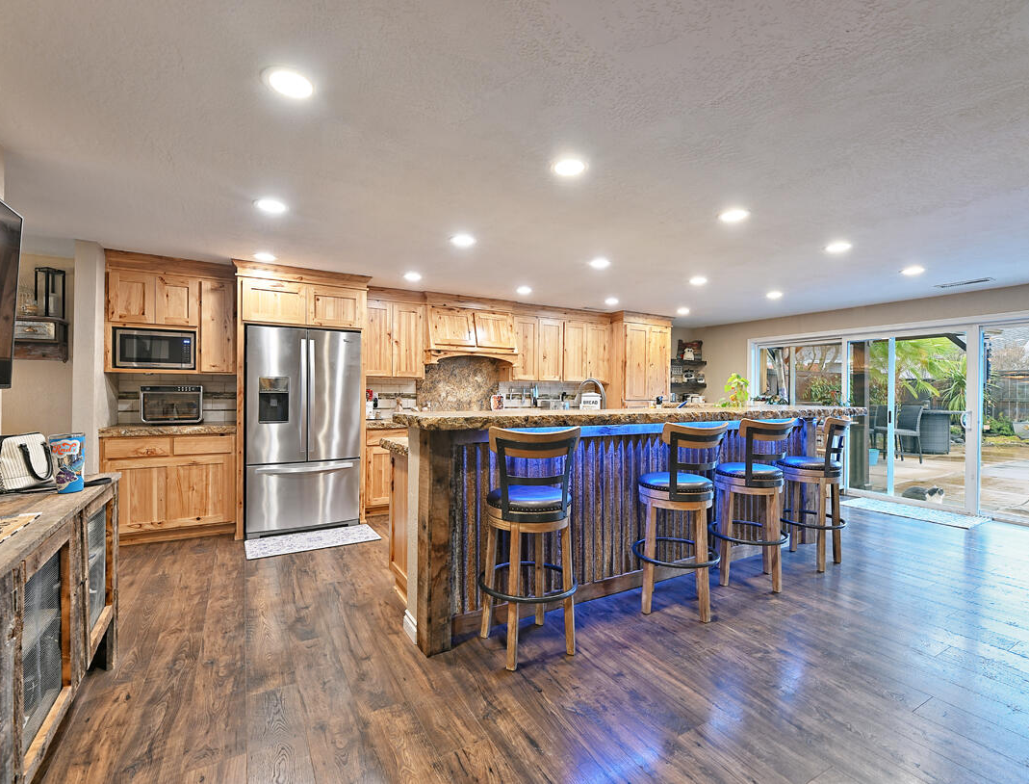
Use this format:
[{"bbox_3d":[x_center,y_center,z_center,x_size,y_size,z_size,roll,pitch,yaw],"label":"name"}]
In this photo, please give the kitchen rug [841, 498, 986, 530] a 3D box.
[{"bbox_3d":[4.214,1.273,4.880,0.517,0.009,1.109,0,0,-29],"label":"kitchen rug"}]

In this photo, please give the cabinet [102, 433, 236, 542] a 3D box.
[{"bbox_3d":[-2.922,0.788,3.957,0.890,0.855,0.610,0,0,-30],"label":"cabinet"}]

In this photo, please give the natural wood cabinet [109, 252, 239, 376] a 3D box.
[{"bbox_3d":[-2.945,-0.619,4.015,0.878,0.932,0.542,0,0,-29],"label":"natural wood cabinet"}]

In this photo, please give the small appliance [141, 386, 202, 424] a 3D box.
[{"bbox_3d":[-2.994,0.128,4.045,0.427,0.345,0.400,0,0,-30],"label":"small appliance"}]

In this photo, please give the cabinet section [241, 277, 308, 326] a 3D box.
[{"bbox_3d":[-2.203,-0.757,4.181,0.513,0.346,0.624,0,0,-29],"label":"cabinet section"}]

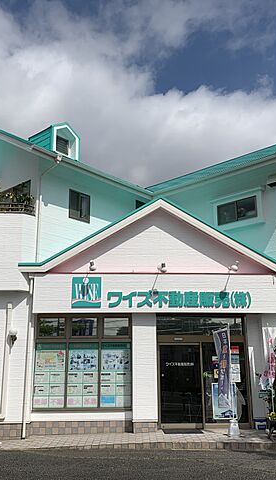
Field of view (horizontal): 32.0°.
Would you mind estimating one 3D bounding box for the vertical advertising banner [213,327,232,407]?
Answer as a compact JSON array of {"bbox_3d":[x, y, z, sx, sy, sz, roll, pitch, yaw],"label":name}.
[{"bbox_3d":[2.021,3.038,11.455,0.460,1.800,0.100,-9,-18,29],"label":"vertical advertising banner"}]

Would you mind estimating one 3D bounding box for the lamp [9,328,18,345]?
[{"bbox_3d":[-2.926,2.256,11.298,0.200,0.360,0.230,0,-14,0],"label":"lamp"}]

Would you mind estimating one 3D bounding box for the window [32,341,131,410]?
[{"bbox_3d":[-1.386,3.370,11.990,2.440,1.669,0.120,0,-16,-3],"label":"window"}]

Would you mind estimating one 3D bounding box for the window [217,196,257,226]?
[{"bbox_3d":[2.807,-0.808,13.728,0.100,0.610,1.300,14,-20,-43],"label":"window"}]

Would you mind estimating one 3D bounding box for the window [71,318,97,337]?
[{"bbox_3d":[-1.296,2.103,11.645,0.650,0.460,0.100,0,-14,0],"label":"window"}]

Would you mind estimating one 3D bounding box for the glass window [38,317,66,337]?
[{"bbox_3d":[-2.181,2.222,12.263,0.688,0.487,0.100,0,-16,-3],"label":"glass window"}]

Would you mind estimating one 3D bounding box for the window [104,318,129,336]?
[{"bbox_3d":[-0.551,2.240,12.362,0.645,0.475,0.100,0,-16,-3],"label":"window"}]

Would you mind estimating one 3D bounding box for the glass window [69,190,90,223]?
[{"bbox_3d":[-1.675,-0.957,13.880,0.100,0.870,0.786,-14,-21,40],"label":"glass window"}]

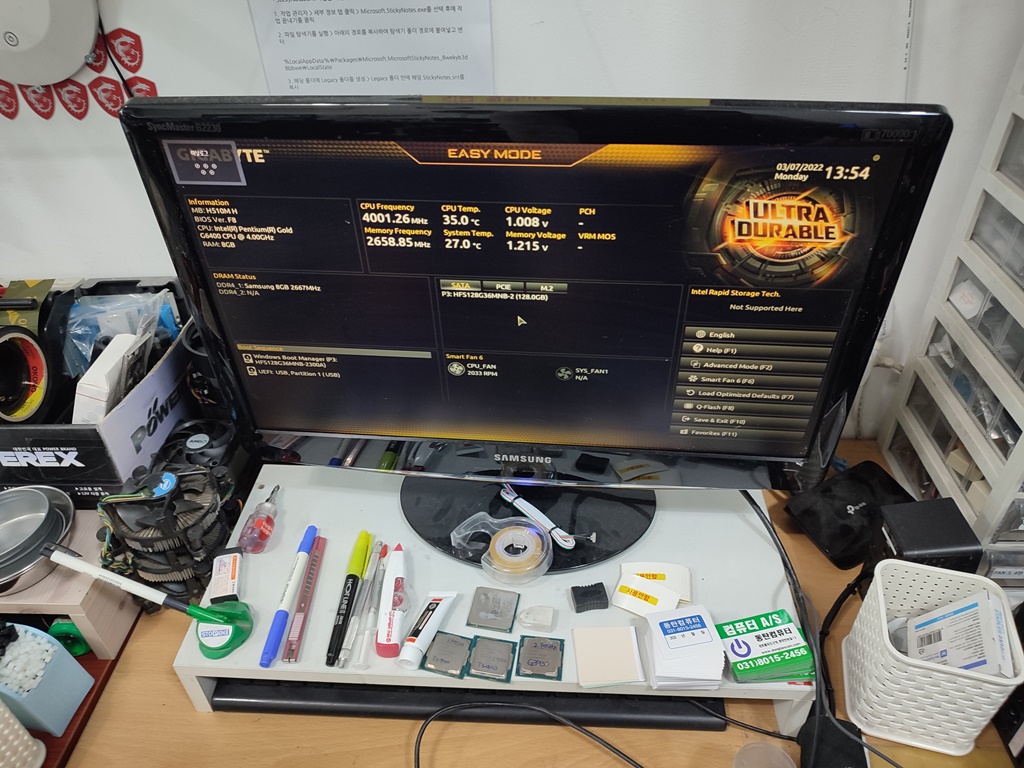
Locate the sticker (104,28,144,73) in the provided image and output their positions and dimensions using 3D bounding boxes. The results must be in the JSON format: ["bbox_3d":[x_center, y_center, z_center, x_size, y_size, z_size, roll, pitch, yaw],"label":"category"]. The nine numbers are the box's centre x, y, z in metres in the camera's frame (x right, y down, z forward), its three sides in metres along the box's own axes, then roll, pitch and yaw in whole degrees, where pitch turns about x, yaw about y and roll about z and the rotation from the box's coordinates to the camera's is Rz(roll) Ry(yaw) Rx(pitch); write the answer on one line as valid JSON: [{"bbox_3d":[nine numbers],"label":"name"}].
[{"bbox_3d":[-0.347,-0.301,0.643,0.033,0.039,0.001,1,41,4],"label":"sticker"}]

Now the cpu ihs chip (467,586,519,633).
[{"bbox_3d":[-0.016,0.200,0.631,0.040,0.005,0.040,6,37,11],"label":"cpu ihs chip"}]

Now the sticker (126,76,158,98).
[{"bbox_3d":[-0.347,-0.269,0.667,0.032,0.038,0.001,1,36,3],"label":"sticker"}]

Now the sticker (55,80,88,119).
[{"bbox_3d":[-0.414,-0.270,0.675,0.033,0.039,0.001,1,41,4],"label":"sticker"}]

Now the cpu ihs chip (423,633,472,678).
[{"bbox_3d":[-0.052,0.227,0.597,0.037,0.004,0.037,9,38,15],"label":"cpu ihs chip"}]

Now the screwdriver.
[{"bbox_3d":[-0.247,0.131,0.715,0.026,0.026,0.085,0,36,3],"label":"screwdriver"}]

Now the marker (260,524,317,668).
[{"bbox_3d":[-0.202,0.188,0.647,0.013,0.013,0.149,0,36,2],"label":"marker"}]

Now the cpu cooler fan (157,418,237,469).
[{"bbox_3d":[-0.379,0.077,0.863,0.070,0.020,0.070,1,47,2],"label":"cpu cooler fan"}]

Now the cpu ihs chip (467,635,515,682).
[{"bbox_3d":[-0.017,0.231,0.597,0.037,0.004,0.037,6,42,9],"label":"cpu ihs chip"}]

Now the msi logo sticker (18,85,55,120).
[{"bbox_3d":[-0.448,-0.271,0.678,0.033,0.039,0.001,1,41,4],"label":"msi logo sticker"}]

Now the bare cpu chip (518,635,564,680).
[{"bbox_3d":[0.024,0.227,0.592,0.037,0.004,0.037,3,37,7],"label":"bare cpu chip"}]

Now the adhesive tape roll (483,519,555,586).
[{"bbox_3d":[0.005,0.155,0.663,0.065,0.018,0.065,-1,41,1],"label":"adhesive tape roll"}]

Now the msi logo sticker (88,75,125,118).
[{"bbox_3d":[-0.381,-0.271,0.672,0.033,0.039,0.001,1,41,4],"label":"msi logo sticker"}]

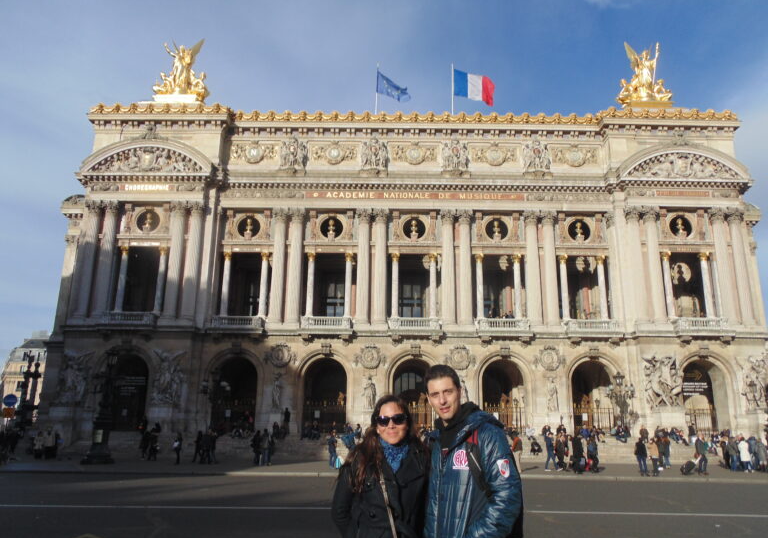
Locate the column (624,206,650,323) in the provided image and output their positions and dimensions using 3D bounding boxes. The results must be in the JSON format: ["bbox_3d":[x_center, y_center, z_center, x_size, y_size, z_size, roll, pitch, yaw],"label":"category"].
[{"bbox_3d":[21.146,-0.514,49.797,1.220,10.009,1.220,1,-14,0],"label":"column"}]

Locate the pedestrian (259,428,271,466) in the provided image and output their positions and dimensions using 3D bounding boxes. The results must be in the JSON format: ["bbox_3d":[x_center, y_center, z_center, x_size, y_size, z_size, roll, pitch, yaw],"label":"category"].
[{"bbox_3d":[-5.756,8.601,28.949,0.550,1.724,0.380,1,-15,1],"label":"pedestrian"}]

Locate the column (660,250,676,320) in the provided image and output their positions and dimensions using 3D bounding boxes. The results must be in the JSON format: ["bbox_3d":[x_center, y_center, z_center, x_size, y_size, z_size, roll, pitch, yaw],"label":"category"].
[{"bbox_3d":[23.509,1.318,49.401,0.700,5.539,0.700,1,-14,0],"label":"column"}]

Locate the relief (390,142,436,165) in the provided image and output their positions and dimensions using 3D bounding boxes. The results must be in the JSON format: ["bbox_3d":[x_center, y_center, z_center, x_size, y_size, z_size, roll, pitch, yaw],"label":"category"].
[{"bbox_3d":[2.815,-10.756,55.749,4.281,2.428,0.350,1,-15,1],"label":"relief"}]

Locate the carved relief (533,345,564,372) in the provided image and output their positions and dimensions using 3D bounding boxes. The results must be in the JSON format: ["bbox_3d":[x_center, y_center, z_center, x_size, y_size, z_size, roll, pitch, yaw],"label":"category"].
[{"bbox_3d":[13.424,7.308,48.879,2.600,2.107,0.400,1,-14,1],"label":"carved relief"}]

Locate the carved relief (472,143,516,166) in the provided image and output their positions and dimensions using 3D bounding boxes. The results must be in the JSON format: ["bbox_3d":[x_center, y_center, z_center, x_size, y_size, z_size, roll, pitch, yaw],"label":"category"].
[{"bbox_3d":[10.098,-10.401,54.730,3.900,2.230,0.400,1,-14,1],"label":"carved relief"}]

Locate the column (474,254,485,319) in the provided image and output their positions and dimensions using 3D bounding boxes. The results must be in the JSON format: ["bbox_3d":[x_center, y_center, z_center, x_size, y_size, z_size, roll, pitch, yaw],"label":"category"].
[{"bbox_3d":[8.301,1.431,51.799,0.740,5.765,0.740,1,-14,1],"label":"column"}]

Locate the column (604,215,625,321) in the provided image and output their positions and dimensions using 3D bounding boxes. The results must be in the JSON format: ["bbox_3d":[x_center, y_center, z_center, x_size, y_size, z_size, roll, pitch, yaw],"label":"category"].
[{"bbox_3d":[19.662,-0.195,50.950,1.200,9.744,1.150,1,-14,0],"label":"column"}]

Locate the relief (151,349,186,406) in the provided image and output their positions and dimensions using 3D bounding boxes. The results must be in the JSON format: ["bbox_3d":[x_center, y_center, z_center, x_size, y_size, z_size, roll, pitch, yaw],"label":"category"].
[{"bbox_3d":[-16.420,8.280,45.638,2.738,4.278,1.400,1,-14,0],"label":"relief"}]

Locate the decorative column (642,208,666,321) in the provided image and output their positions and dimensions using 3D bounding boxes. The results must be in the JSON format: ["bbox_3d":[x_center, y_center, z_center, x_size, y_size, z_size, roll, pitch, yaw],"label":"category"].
[{"bbox_3d":[22.367,-0.372,49.207,1.250,9.771,1.250,1,-14,0],"label":"decorative column"}]

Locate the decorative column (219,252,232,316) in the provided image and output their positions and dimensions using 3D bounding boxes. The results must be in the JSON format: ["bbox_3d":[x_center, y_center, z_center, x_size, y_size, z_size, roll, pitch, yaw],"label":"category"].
[{"bbox_3d":[-14.007,1.284,52.987,0.720,5.684,0.720,1,-15,0],"label":"decorative column"}]

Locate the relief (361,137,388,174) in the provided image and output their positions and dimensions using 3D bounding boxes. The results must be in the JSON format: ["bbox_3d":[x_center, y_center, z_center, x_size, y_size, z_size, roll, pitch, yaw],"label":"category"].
[{"bbox_3d":[-0.867,-10.595,55.546,2.500,3.300,0.800,1,-15,0],"label":"relief"}]

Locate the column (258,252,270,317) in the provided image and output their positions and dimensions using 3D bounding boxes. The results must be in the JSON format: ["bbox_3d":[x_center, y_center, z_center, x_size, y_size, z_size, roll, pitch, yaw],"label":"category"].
[{"bbox_3d":[-10.379,1.328,52.040,0.740,5.834,0.740,1,-14,1],"label":"column"}]

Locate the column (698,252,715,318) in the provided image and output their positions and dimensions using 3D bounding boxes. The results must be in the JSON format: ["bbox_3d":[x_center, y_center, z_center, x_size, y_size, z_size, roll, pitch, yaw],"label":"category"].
[{"bbox_3d":[26.944,1.316,49.961,0.740,5.696,0.740,1,-14,1],"label":"column"}]

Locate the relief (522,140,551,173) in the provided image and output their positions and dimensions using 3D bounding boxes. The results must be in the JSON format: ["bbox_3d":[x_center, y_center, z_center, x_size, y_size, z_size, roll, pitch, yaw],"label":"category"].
[{"bbox_3d":[14.128,-10.482,55.564,2.450,3.300,0.800,1,-15,0],"label":"relief"}]

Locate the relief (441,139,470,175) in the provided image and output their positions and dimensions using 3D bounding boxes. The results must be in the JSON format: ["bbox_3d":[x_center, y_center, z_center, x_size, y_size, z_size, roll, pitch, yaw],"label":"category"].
[{"bbox_3d":[6.667,-10.258,55.278,2.679,3.704,0.900,1,-15,1],"label":"relief"}]

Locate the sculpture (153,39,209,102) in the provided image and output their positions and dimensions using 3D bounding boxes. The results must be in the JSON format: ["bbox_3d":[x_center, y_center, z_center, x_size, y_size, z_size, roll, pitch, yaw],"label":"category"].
[{"bbox_3d":[-20.369,-19.571,60.339,4.900,7.700,3.600,1,-15,0],"label":"sculpture"}]

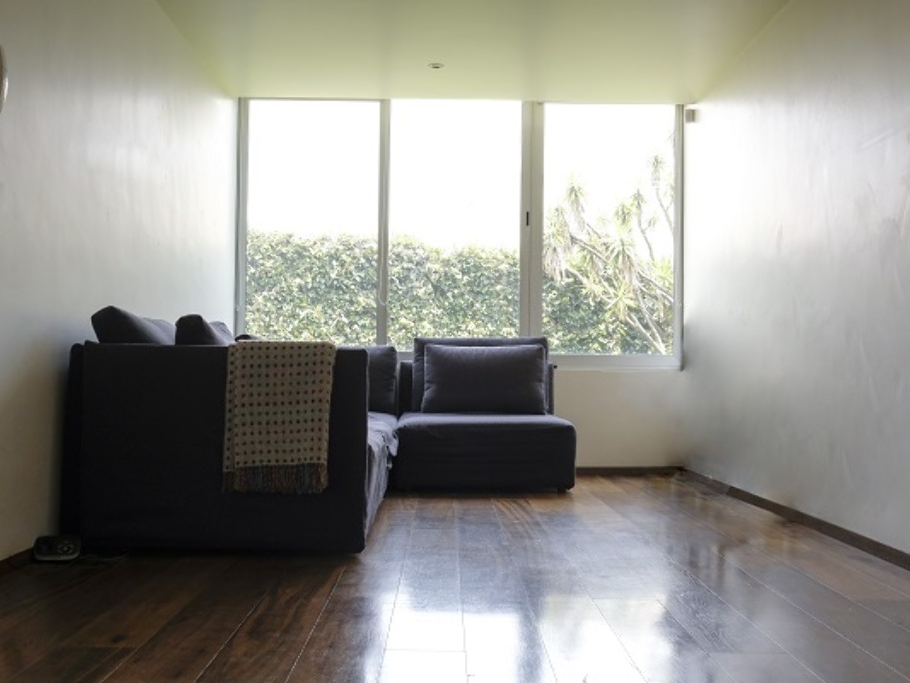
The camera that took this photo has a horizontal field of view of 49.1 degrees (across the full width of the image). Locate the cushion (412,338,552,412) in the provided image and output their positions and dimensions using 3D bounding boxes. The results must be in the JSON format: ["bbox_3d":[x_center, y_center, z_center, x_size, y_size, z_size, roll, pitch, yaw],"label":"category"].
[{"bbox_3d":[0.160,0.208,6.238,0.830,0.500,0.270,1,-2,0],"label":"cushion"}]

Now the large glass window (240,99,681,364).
[{"bbox_3d":[0.035,-0.725,6.649,2.980,1.750,0.090,1,-2,0],"label":"large glass window"}]

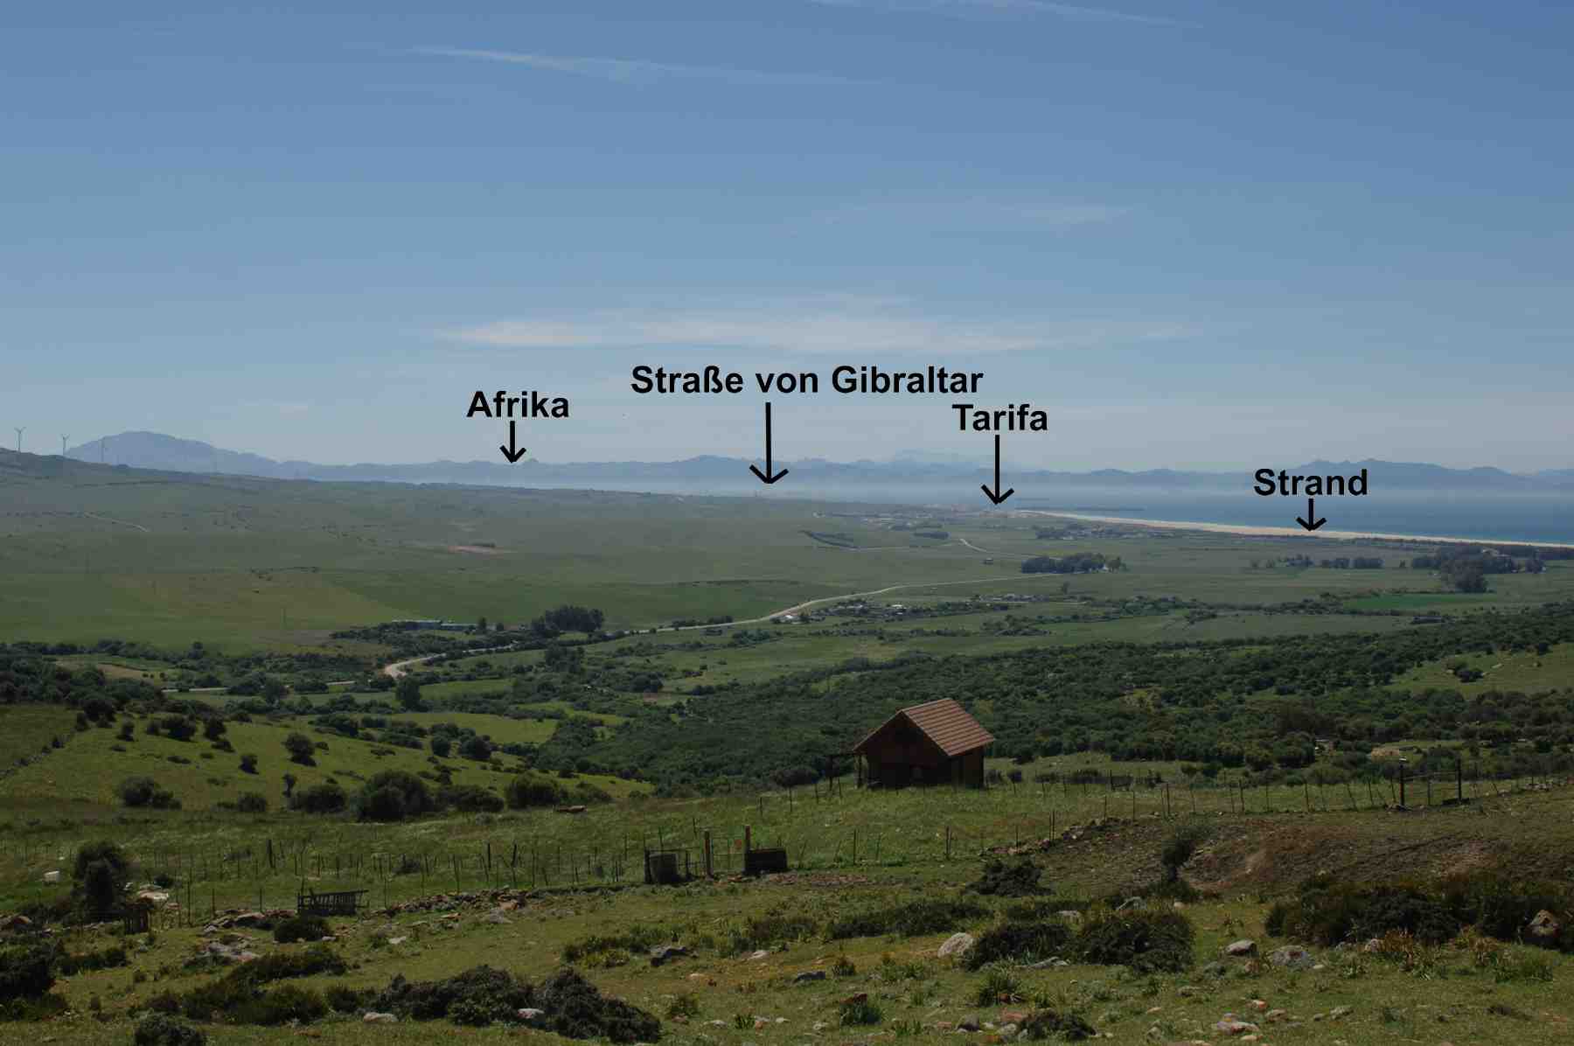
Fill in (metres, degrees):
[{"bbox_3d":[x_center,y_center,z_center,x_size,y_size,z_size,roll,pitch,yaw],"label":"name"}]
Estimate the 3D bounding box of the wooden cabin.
[{"bbox_3d":[8.172,13.067,107.388,5.783,4.900,7.439,1,2,26],"label":"wooden cabin"}]

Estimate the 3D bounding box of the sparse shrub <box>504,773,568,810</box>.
[{"bbox_3d":[-15.041,16.053,110.000,3.500,2.150,3.000,0,1,-8],"label":"sparse shrub"}]

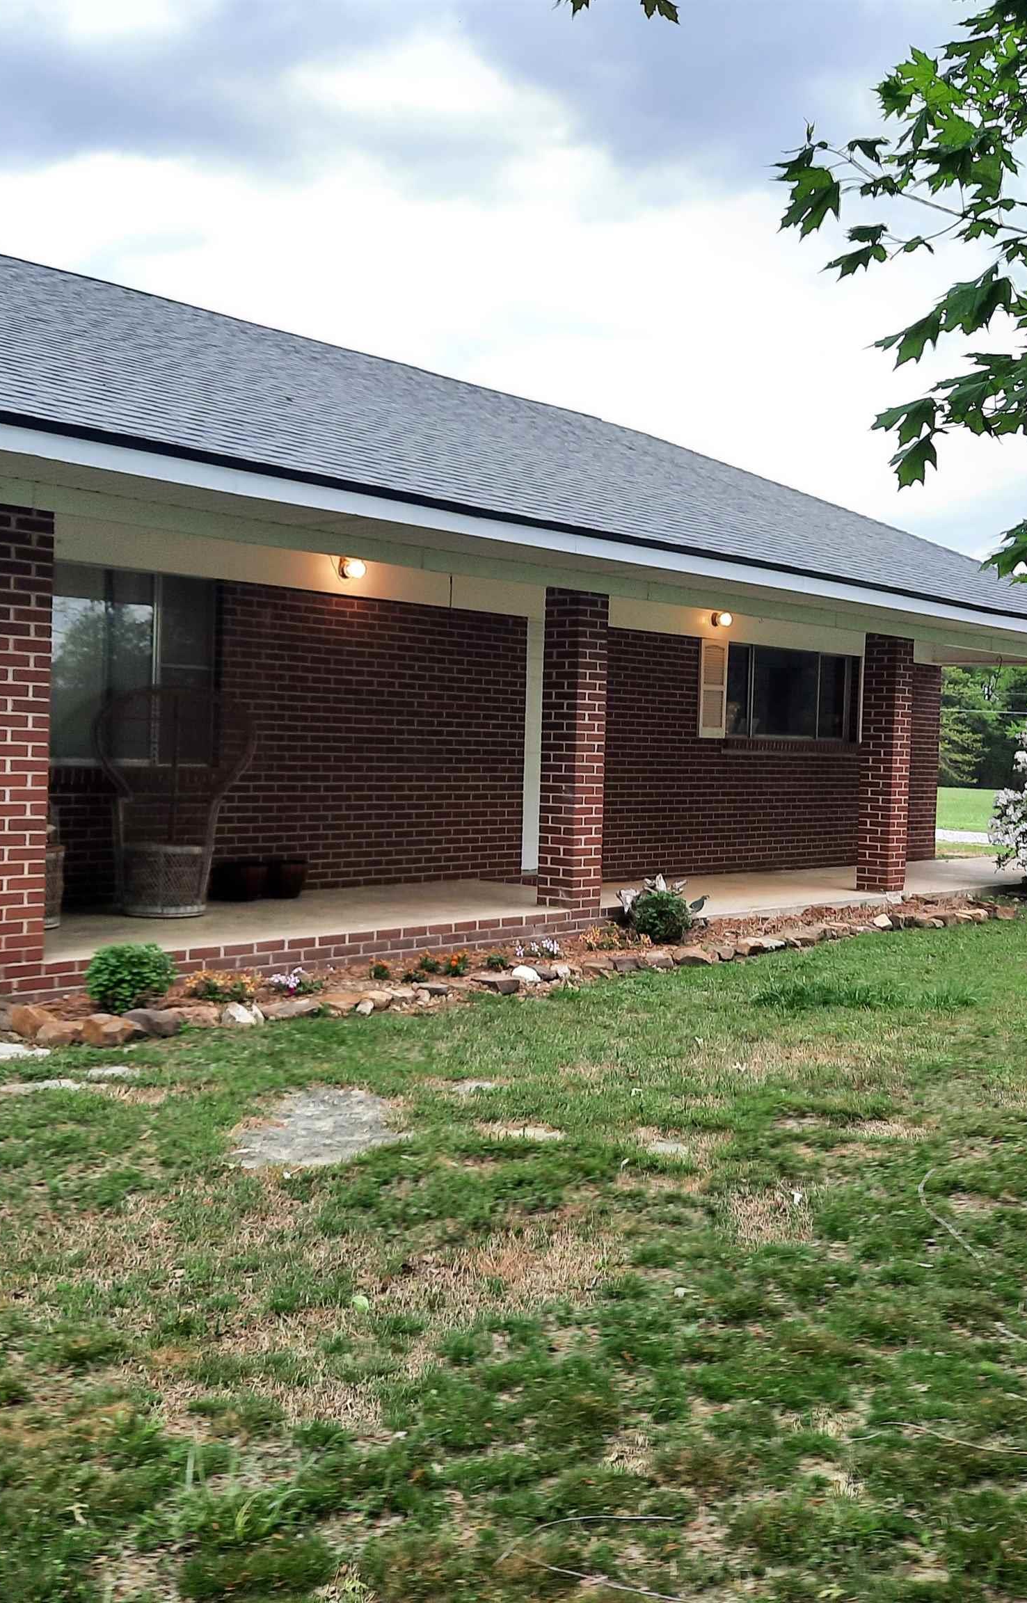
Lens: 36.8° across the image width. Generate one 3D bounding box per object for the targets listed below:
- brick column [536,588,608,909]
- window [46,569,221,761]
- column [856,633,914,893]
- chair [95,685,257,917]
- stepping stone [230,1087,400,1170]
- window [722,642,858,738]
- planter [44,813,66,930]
[{"bbox_3d":[0.396,-0.328,10.177,0.300,2.055,0.300,4,3,41],"label":"brick column"},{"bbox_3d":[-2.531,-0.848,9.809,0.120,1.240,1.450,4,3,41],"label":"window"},{"bbox_3d":[3.240,-0.309,13.431,0.300,2.175,0.300,4,3,41],"label":"column"},{"bbox_3d":[-2.075,-0.029,9.318,1.000,1.400,0.680,2,2,-6],"label":"chair"},{"bbox_3d":[-0.625,1.136,5.262,0.540,0.060,0.980,2,2,10],"label":"stepping stone"},{"bbox_3d":[2.779,-1.066,15.421,0.120,0.890,2.450,4,3,41],"label":"window"},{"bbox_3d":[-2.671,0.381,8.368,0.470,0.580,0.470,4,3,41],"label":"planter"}]

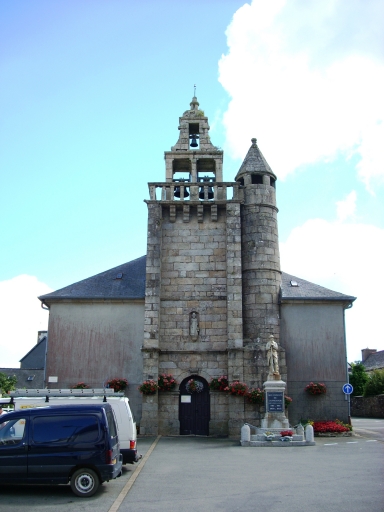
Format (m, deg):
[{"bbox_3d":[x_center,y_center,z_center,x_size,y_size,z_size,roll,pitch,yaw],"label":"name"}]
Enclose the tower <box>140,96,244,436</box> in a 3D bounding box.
[{"bbox_3d":[0.073,-0.034,29.138,4.755,18.043,4.200,0,-14,0],"label":"tower"}]

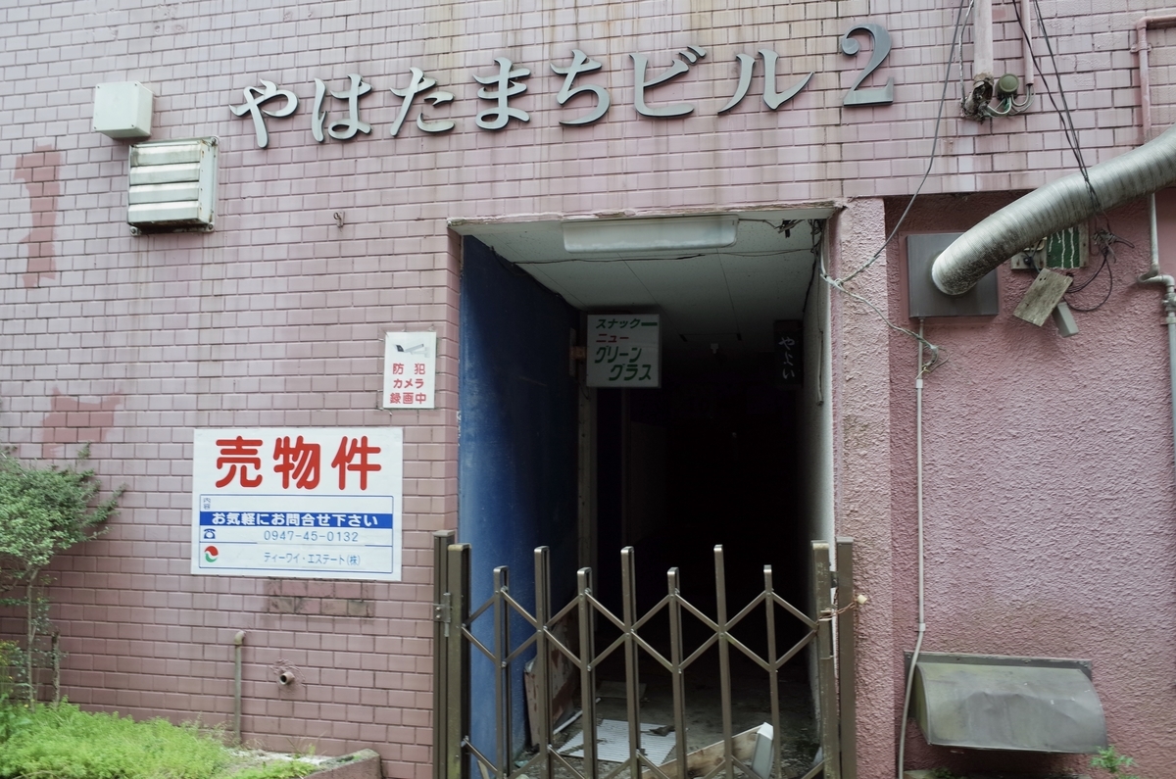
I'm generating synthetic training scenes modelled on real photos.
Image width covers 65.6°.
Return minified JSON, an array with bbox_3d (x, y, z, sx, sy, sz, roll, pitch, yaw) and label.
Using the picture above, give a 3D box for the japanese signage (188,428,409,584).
[{"bbox_3d":[-1.189,0.460,3.695,0.929,0.601,0.010,-1,-3,12],"label":"japanese signage"}]

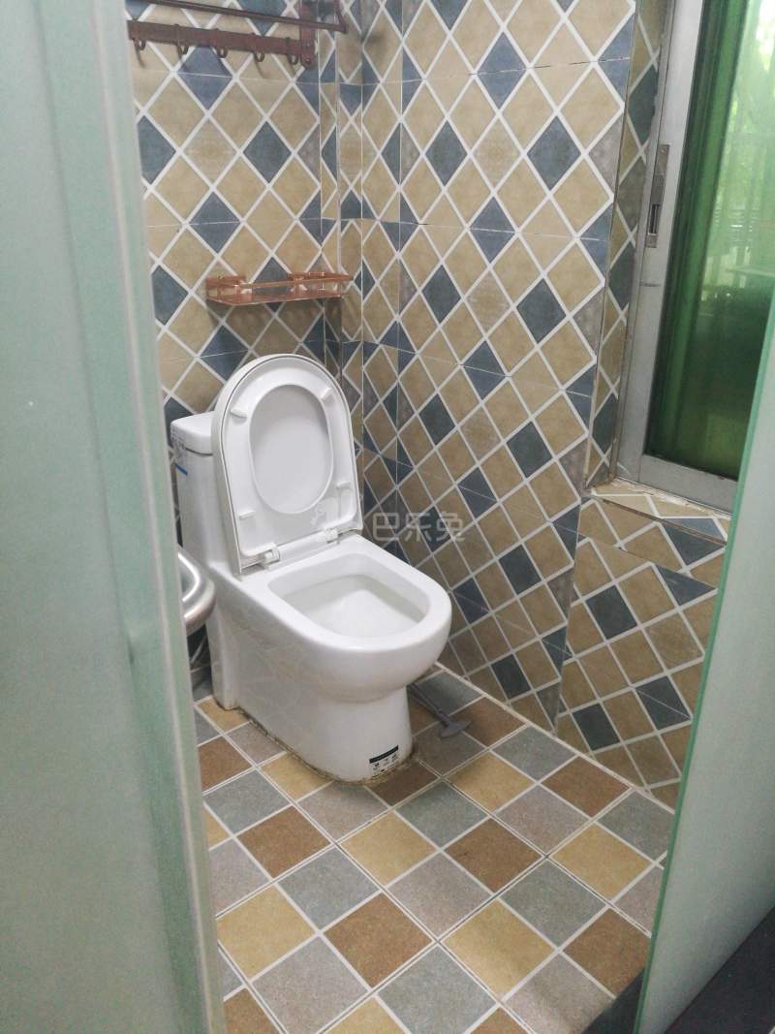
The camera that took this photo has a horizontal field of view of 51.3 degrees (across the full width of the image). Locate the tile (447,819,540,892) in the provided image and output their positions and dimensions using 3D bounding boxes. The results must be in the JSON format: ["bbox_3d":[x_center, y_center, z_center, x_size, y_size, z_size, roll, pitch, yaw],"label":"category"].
[{"bbox_3d":[0.214,0.683,1.628,0.141,0.010,0.141,-18,30,-37],"label":"tile"}]

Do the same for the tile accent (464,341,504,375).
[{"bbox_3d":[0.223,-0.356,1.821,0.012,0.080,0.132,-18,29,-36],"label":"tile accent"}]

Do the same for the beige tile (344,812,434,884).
[{"bbox_3d":[0.002,0.675,1.643,0.141,0.010,0.141,-18,30,-37],"label":"beige tile"}]

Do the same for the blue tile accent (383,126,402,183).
[{"bbox_3d":[0.011,-0.849,1.885,0.010,0.128,0.067,-18,29,-37],"label":"blue tile accent"}]

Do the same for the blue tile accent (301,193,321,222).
[{"bbox_3d":[-0.190,-0.773,2.004,0.066,0.066,0.010,-18,30,-37],"label":"blue tile accent"}]

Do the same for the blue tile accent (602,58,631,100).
[{"bbox_3d":[0.395,-0.763,1.411,0.010,0.066,0.064,-18,29,-36],"label":"blue tile accent"}]

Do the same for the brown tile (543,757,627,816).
[{"bbox_3d":[0.443,0.601,1.798,0.135,0.010,0.139,-18,29,-37],"label":"brown tile"}]

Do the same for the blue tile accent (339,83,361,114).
[{"bbox_3d":[-0.089,-0.977,1.887,0.062,0.063,0.010,-18,29,-36],"label":"blue tile accent"}]

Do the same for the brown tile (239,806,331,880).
[{"bbox_3d":[-0.211,0.665,1.651,0.135,0.010,0.135,-18,29,-37],"label":"brown tile"}]

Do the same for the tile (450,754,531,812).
[{"bbox_3d":[0.231,0.599,1.815,0.141,0.010,0.141,-18,30,-37],"label":"tile"}]

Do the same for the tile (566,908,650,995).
[{"bbox_3d":[0.404,0.764,1.410,0.139,0.010,0.129,-18,29,-37],"label":"tile"}]

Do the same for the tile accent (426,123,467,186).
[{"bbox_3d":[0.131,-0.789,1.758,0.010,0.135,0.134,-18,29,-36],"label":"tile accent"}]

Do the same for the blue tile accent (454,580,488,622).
[{"bbox_3d":[0.218,0.218,2.067,0.012,0.132,0.132,-18,29,-36],"label":"blue tile accent"}]

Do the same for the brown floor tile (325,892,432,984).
[{"bbox_3d":[-0.016,0.752,1.439,0.139,0.010,0.138,-18,29,-37],"label":"brown floor tile"}]

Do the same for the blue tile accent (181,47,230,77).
[{"bbox_3d":[-0.392,-0.981,1.726,0.130,0.064,0.010,-18,30,-37],"label":"blue tile accent"}]

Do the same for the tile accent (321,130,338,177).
[{"bbox_3d":[-0.137,-0.876,1.943,0.010,0.128,0.063,-18,29,-37],"label":"tile accent"}]

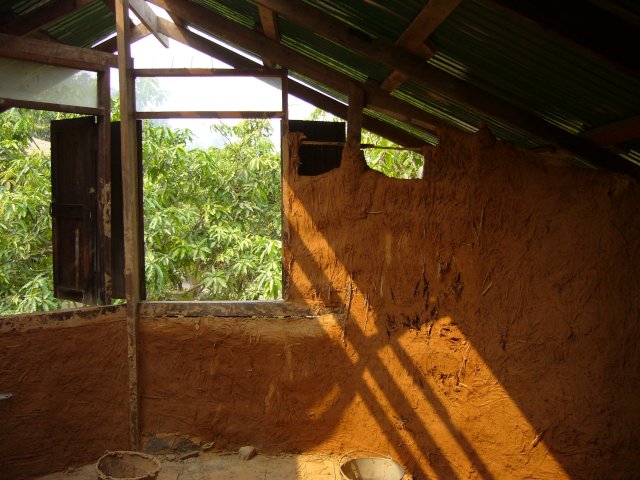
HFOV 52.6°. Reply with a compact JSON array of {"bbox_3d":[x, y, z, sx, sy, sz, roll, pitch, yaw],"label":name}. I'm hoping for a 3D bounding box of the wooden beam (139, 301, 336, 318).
[{"bbox_3d":[-0.479,0.406,3.760,1.145,0.086,0.090,0,3,0],"label":"wooden beam"}]

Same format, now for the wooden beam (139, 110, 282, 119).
[{"bbox_3d":[-0.629,-0.720,3.720,0.855,0.040,0.060,0,3,0],"label":"wooden beam"}]

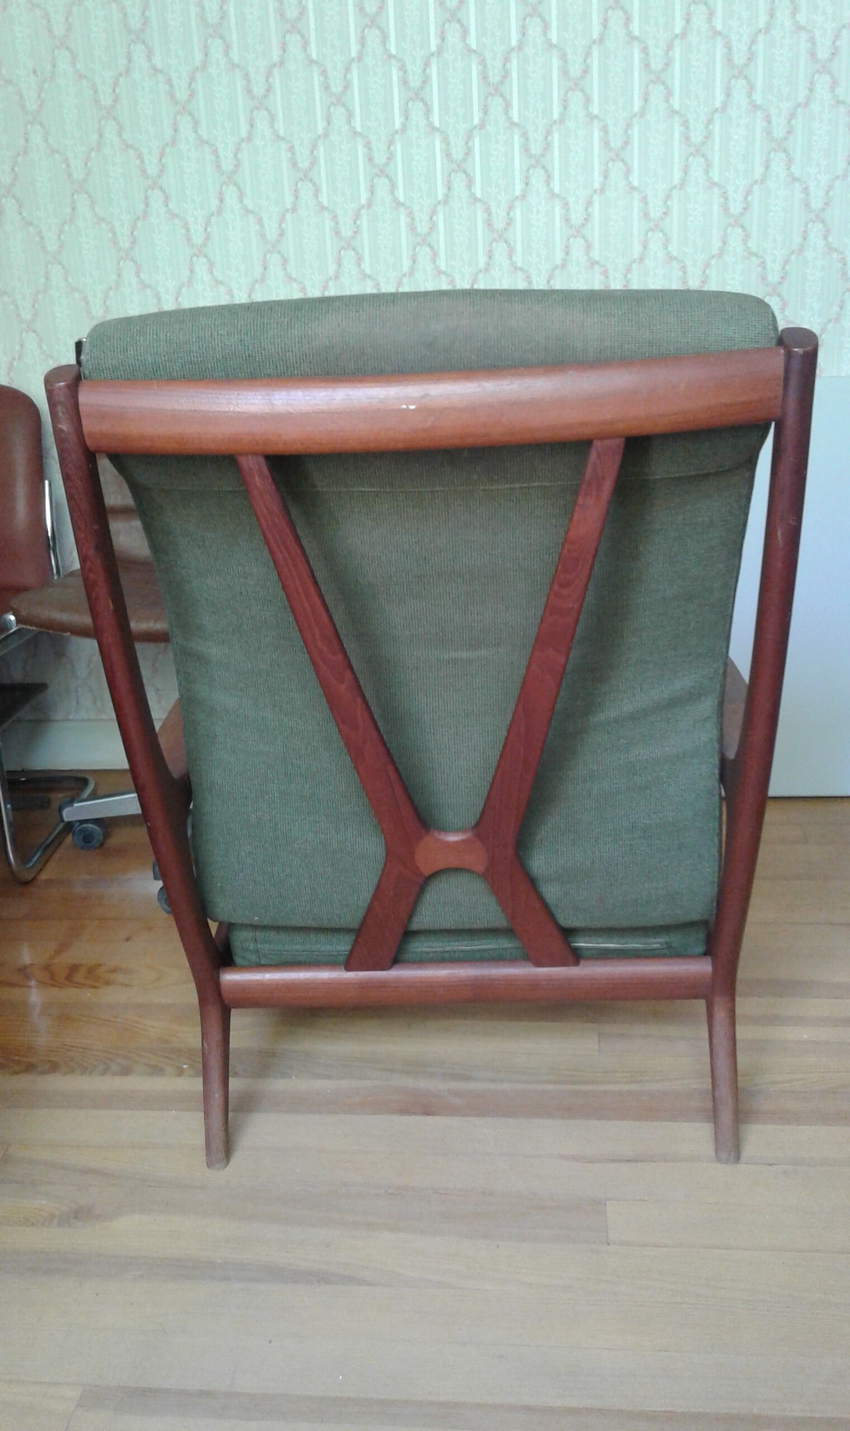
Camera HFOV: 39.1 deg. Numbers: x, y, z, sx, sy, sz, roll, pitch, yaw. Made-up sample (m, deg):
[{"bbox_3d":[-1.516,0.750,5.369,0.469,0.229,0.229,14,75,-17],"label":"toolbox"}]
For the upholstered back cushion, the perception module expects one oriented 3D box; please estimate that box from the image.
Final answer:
[{"bbox_3d":[0.022,-0.063,1.189,0.545,0.650,0.150,-2,36,2],"label":"upholstered back cushion"}]

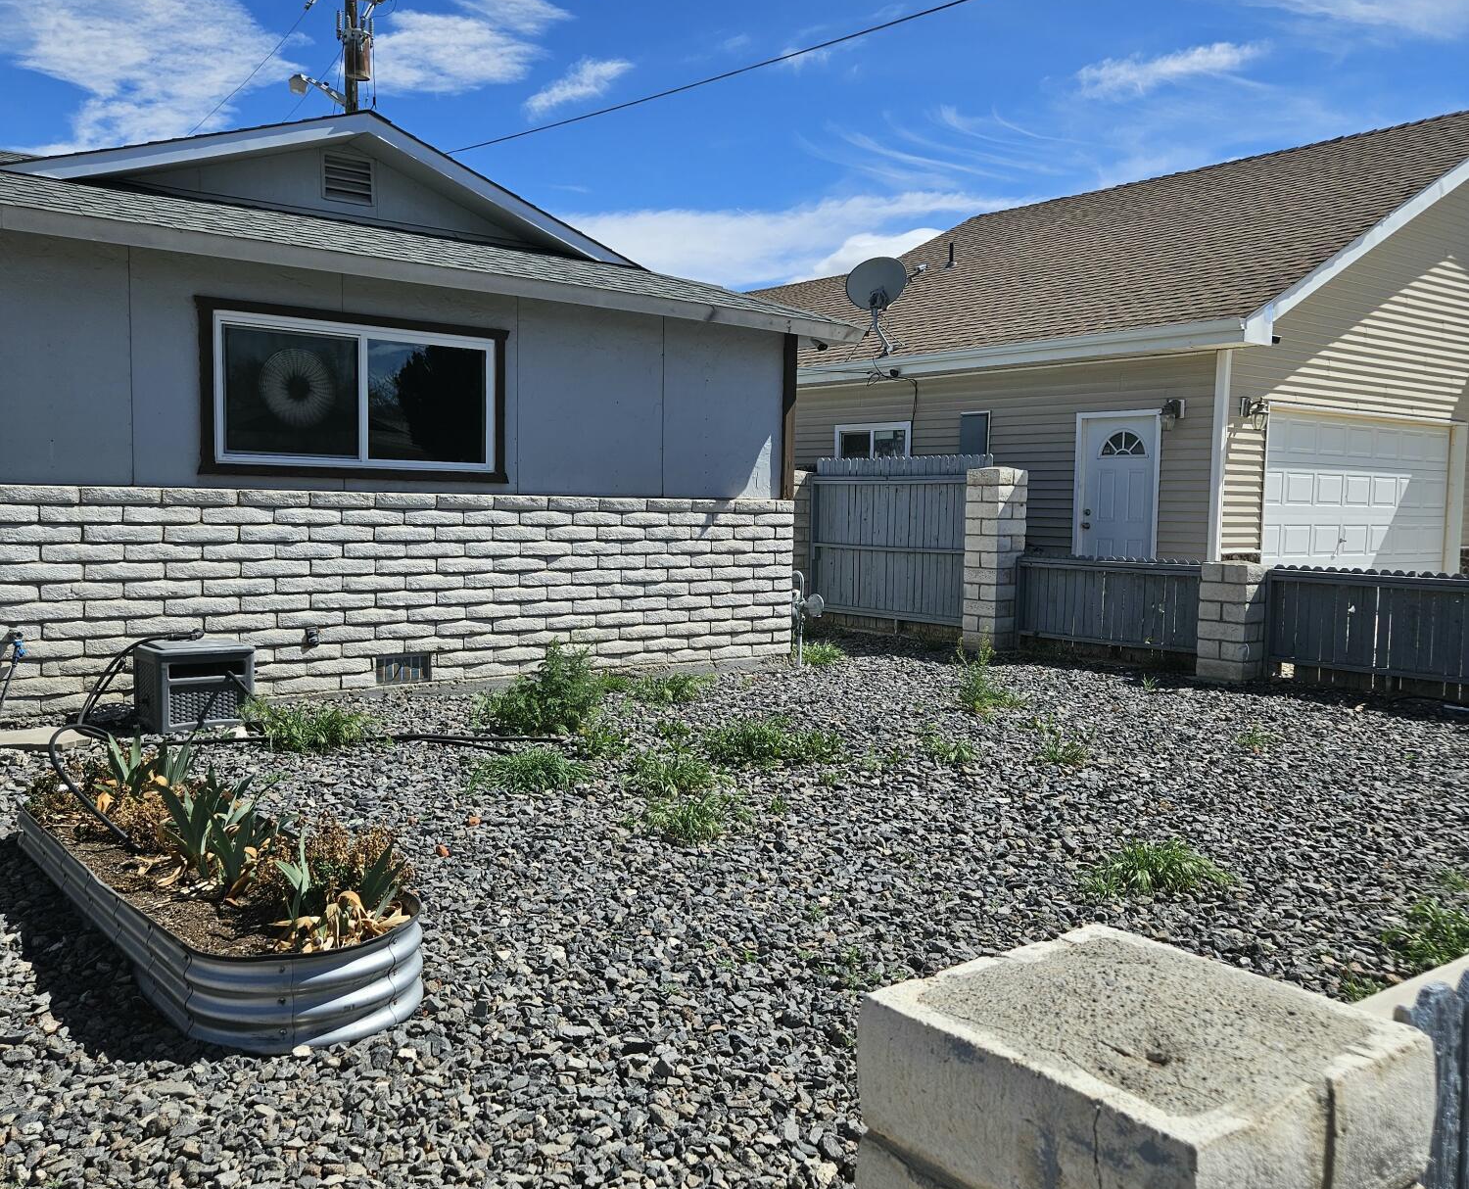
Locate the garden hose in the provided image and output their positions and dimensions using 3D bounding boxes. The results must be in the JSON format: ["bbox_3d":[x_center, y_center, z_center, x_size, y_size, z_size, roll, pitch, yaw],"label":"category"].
[{"bbox_3d":[-2.019,0.552,6.252,2.641,0.544,2.974,-2,5,-39],"label":"garden hose"}]

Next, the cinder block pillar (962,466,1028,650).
[{"bbox_3d":[2.487,-0.344,12.443,0.403,1.710,0.403,-2,5,-39],"label":"cinder block pillar"}]

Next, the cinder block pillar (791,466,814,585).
[{"bbox_3d":[0.663,-0.528,14.646,0.403,1.680,0.403,-2,5,-39],"label":"cinder block pillar"}]

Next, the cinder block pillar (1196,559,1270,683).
[{"bbox_3d":[4.060,0.206,10.543,0.403,0.938,0.403,-2,5,-39],"label":"cinder block pillar"}]

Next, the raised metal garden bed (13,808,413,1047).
[{"bbox_3d":[-1.721,0.937,4.198,0.696,0.262,2.359,-2,5,-39],"label":"raised metal garden bed"}]

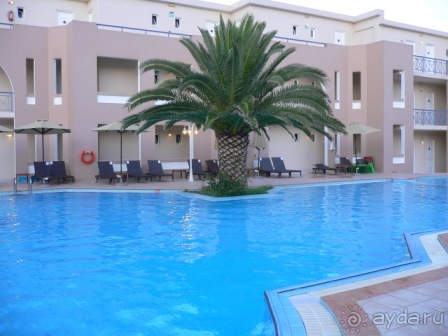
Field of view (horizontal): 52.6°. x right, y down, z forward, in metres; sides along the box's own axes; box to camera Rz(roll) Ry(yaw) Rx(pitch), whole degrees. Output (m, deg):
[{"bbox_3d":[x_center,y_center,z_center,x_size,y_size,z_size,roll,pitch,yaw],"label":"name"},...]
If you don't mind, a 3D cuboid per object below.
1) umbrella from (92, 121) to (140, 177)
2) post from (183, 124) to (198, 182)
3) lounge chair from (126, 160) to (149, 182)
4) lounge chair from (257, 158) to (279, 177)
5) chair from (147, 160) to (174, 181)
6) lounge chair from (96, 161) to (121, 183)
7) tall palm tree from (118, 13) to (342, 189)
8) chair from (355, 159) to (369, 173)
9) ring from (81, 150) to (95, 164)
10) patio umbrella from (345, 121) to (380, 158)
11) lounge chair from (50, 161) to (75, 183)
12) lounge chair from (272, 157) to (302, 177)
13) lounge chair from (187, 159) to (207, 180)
[{"bbox_3d":[-4.264,-0.617,18.754,2.400,2.630,2.400,0,2,0],"label":"umbrella"},{"bbox_3d":[-1.461,-0.656,20.056,0.700,2.530,0.650,0,2,0],"label":"post"},{"bbox_3d":[-3.775,0.156,20.084,0.680,0.930,1.900,-2,2,-29],"label":"lounge chair"},{"bbox_3d":[2.388,-0.060,21.784,0.680,0.930,1.900,-2,2,-29],"label":"lounge chair"},{"bbox_3d":[-3.160,0.107,21.980,0.670,0.980,1.950,-2,3,-29],"label":"chair"},{"bbox_3d":[-4.886,0.199,19.384,0.680,0.930,1.900,-2,2,-29],"label":"lounge chair"},{"bbox_3d":[0.319,-2.399,16.291,8.000,6.250,7.800,0,2,0],"label":"tall palm tree"},{"bbox_3d":[8.350,-0.100,27.000,0.670,0.860,1.750,-1,2,-10],"label":"chair"},{"bbox_3d":[-6.705,-0.517,22.300,0.710,0.710,0.110,-2,3,-29],"label":"ring"},{"bbox_3d":[6.837,-1.044,23.454,2.500,2.650,2.500,0,2,0],"label":"patio umbrella"},{"bbox_3d":[-7.020,0.203,19.484,0.680,0.930,1.900,-2,2,-29],"label":"lounge chair"},{"bbox_3d":[2.922,-0.056,21.784,0.680,0.930,1.900,-2,2,-29],"label":"lounge chair"},{"bbox_3d":[-1.220,0.060,22.970,0.670,0.980,1.950,-2,3,-29],"label":"lounge chair"}]

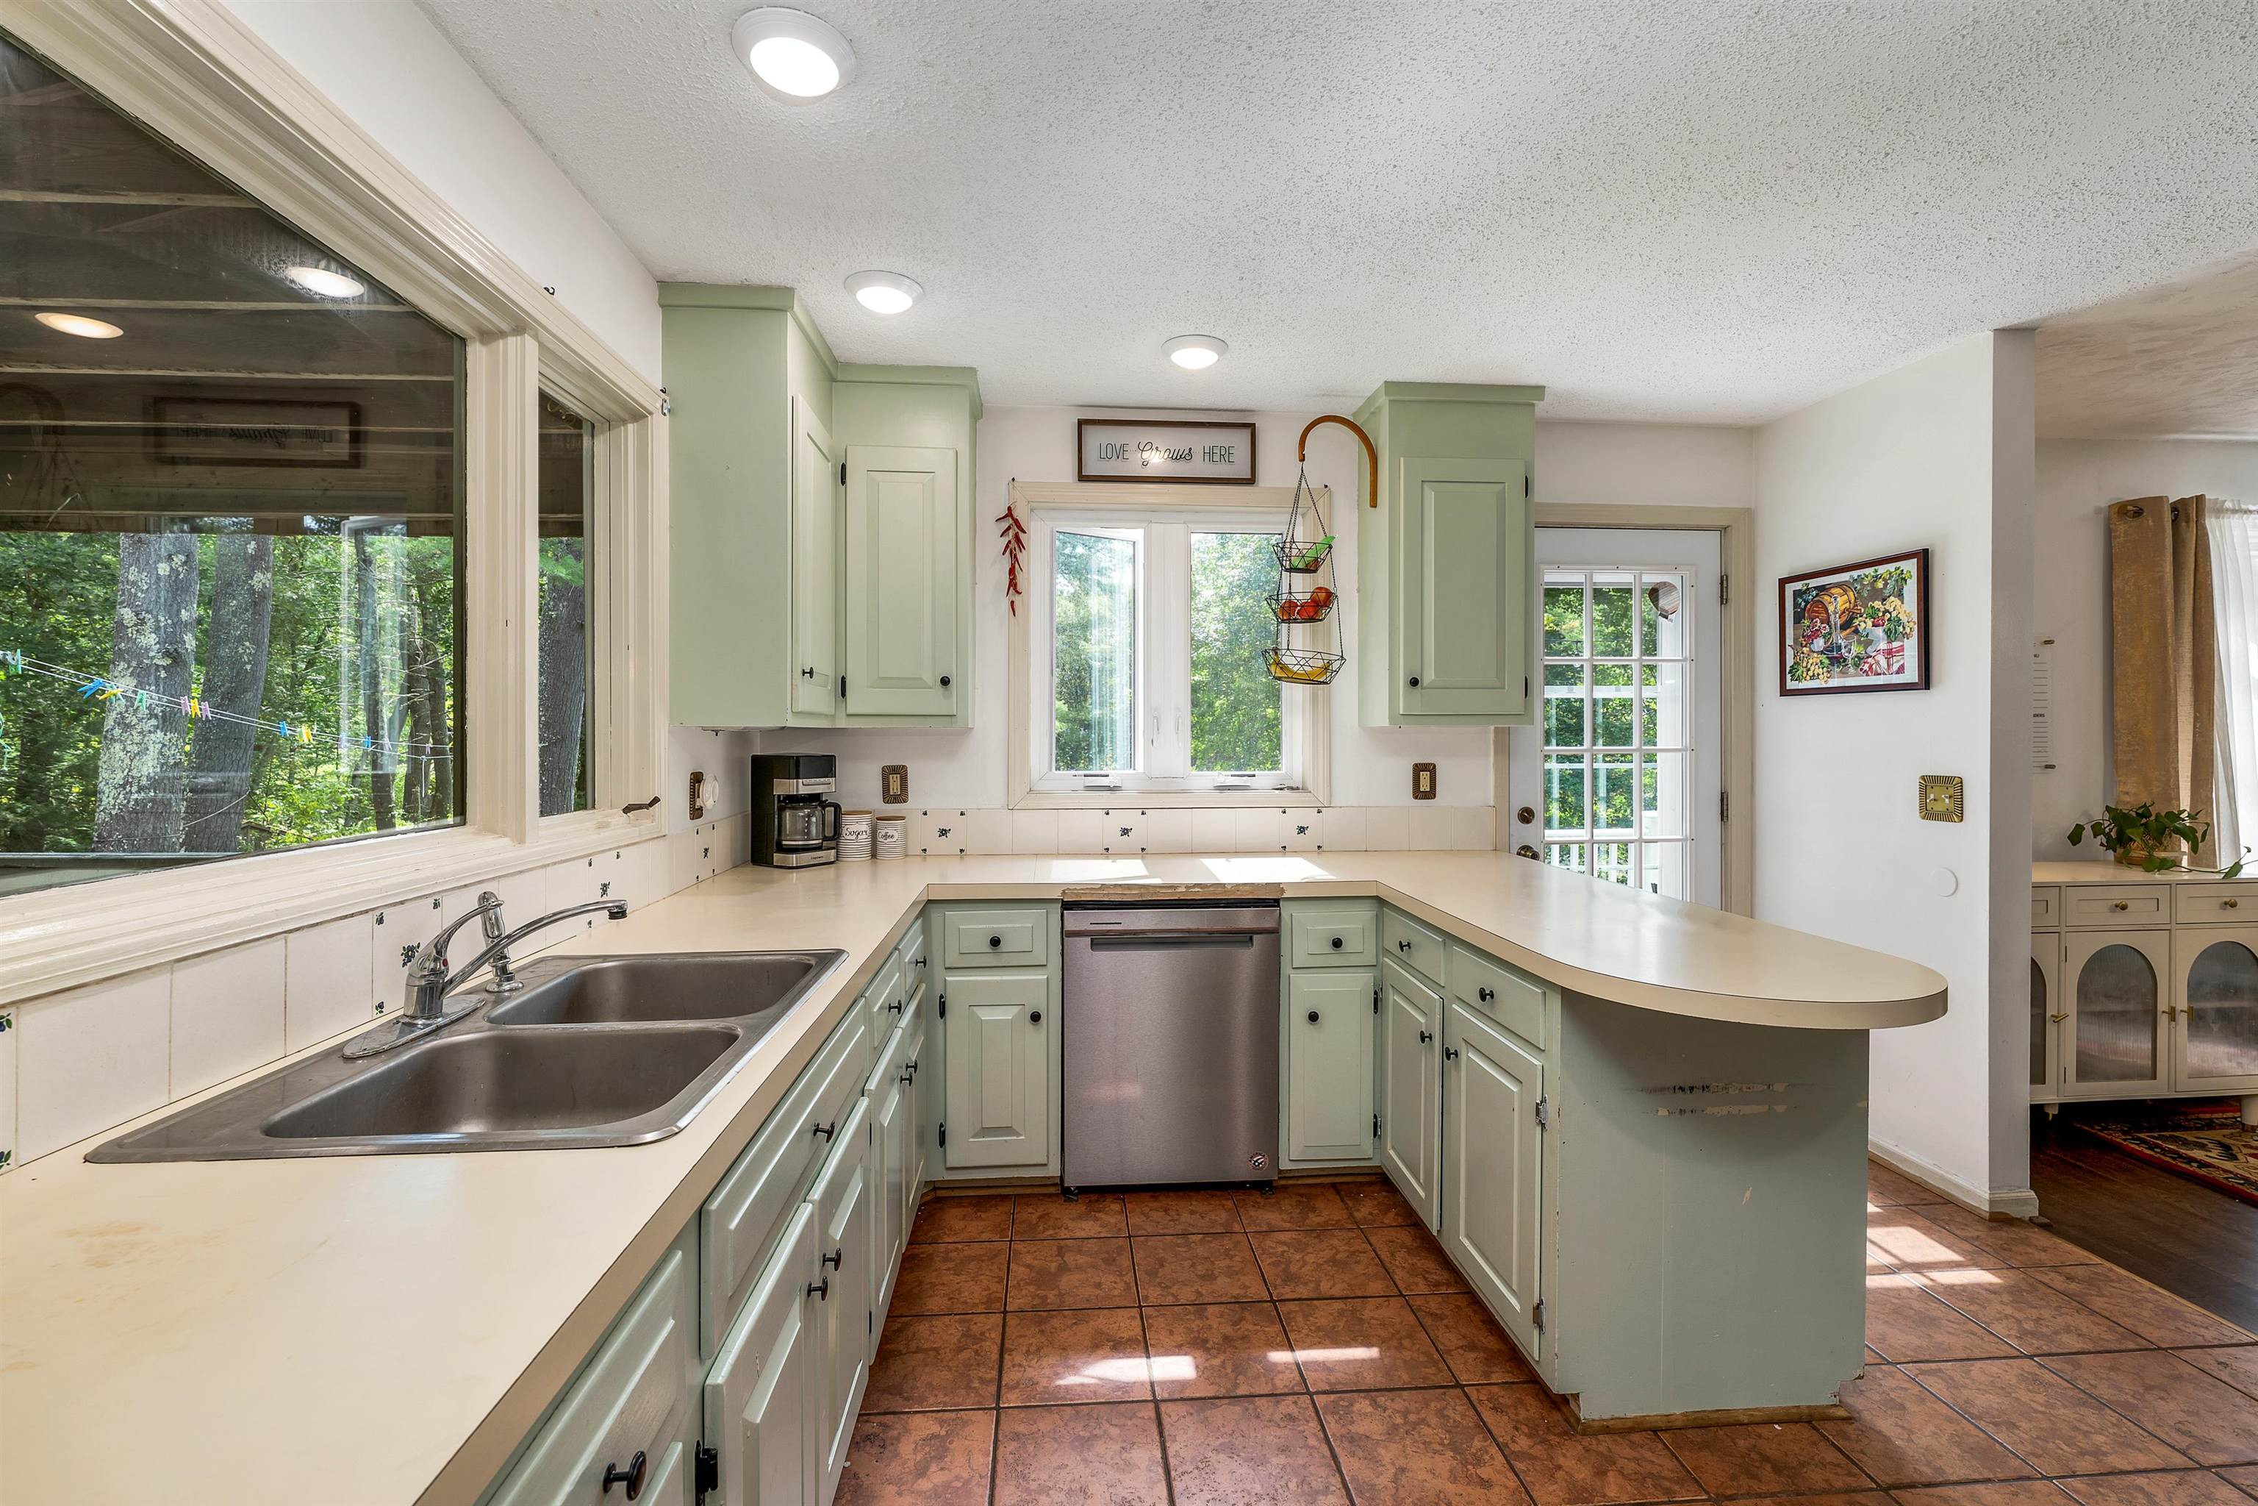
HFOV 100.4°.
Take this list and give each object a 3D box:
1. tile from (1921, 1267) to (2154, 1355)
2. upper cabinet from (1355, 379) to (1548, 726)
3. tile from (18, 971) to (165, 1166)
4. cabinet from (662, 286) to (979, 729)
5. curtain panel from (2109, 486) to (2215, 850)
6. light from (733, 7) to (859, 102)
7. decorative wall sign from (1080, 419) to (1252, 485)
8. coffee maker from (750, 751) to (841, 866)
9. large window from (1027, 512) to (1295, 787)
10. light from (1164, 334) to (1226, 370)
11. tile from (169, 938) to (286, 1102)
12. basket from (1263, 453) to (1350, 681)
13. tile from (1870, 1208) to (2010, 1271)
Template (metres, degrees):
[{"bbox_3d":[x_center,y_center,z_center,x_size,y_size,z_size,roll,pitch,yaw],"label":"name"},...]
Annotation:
[{"bbox_3d":[2.054,1.281,2.158,0.303,0.010,0.303,0,1,-4],"label":"tile"},{"bbox_3d":[1.063,-0.634,3.175,0.530,1.087,0.335,0,1,-4],"label":"upper cabinet"},{"bbox_3d":[-1.032,0.305,0.940,0.008,0.149,0.149,0,1,-4],"label":"tile"},{"bbox_3d":[-0.810,-0.619,2.759,0.710,1.086,0.807,0,1,-4],"label":"cabinet"},{"bbox_3d":[3.718,-0.263,3.388,0.350,1.340,0.120,0,1,-4],"label":"curtain panel"},{"bbox_3d":[-0.551,-1.137,1.543,0.196,0.025,0.196,0,1,-4],"label":"light"},{"bbox_3d":[0.132,-1.022,3.215,0.607,0.205,0.025,0,1,-4],"label":"decorative wall sign"},{"bbox_3d":[-1.076,0.182,3.041,0.240,0.348,0.180,1,1,36],"label":"coffee maker"},{"bbox_3d":[0.138,-0.350,3.294,0.955,0.995,0.100,0,1,-4],"label":"large window"},{"bbox_3d":[0.191,-1.153,2.718,0.188,0.033,0.188,0,1,-4],"label":"light"},{"bbox_3d":[-1.082,0.313,1.131,0.008,0.154,0.153,0,1,-4],"label":"tile"},{"bbox_3d":[0.591,-0.597,3.115,0.281,0.760,0.281,0,1,-4],"label":"basket"},{"bbox_3d":[2.031,1.277,2.466,0.303,0.010,0.303,0,1,-4],"label":"tile"}]

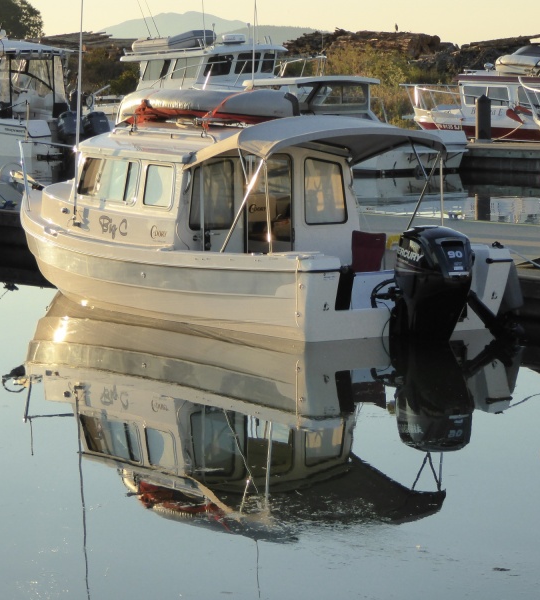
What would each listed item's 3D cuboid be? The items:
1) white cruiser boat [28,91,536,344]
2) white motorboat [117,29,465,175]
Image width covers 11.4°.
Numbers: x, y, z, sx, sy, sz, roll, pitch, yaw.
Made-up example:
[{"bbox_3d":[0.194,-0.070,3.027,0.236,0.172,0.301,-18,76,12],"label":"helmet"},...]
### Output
[{"bbox_3d":[-0.409,-0.834,25.422,2.340,2.350,7.600,-3,6,-32],"label":"white cruiser boat"},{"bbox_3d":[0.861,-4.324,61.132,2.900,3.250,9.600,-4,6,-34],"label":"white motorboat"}]

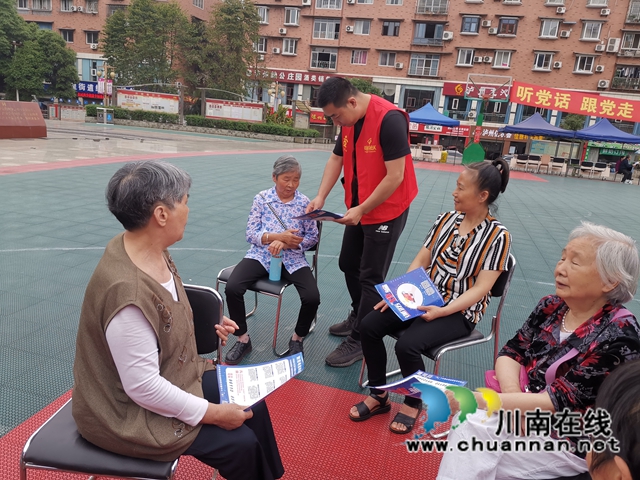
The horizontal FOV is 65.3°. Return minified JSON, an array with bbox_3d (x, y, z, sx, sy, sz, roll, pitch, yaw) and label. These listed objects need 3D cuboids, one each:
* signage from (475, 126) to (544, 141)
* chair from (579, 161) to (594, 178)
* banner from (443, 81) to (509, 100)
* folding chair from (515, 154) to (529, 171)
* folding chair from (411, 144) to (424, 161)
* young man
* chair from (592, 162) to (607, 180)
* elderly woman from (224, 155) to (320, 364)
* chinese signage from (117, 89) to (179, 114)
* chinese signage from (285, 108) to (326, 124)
[{"bbox_3d":[18.117,-10.199,48.132,6.846,1.072,0.200,7,13,9],"label":"signage"},{"bbox_3d":[12.325,-3.216,23.000,0.480,0.840,0.520,10,14,23],"label":"chair"},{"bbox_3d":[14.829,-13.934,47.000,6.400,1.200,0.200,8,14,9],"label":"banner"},{"bbox_3d":[9.664,-3.751,23.929,0.510,0.820,0.550,8,14,10],"label":"folding chair"},{"bbox_3d":[4.754,-4.316,24.298,0.510,0.820,0.550,8,14,10],"label":"folding chair"},{"bbox_3d":[0.264,-0.093,3.121,0.600,1.690,0.550,-4,15,-34],"label":"young man"},{"bbox_3d":[12.811,-3.119,22.800,0.480,0.840,0.520,10,14,23],"label":"chair"},{"bbox_3d":[-0.293,0.087,3.192,0.580,1.220,0.740,7,13,11],"label":"elderly woman"},{"bbox_3d":[-10.337,-8.275,30.000,3.750,1.200,0.120,6,13,1],"label":"chinese signage"},{"bbox_3d":[-1.429,-12.649,51.139,4.496,1.238,0.200,7,13,9],"label":"chinese signage"}]

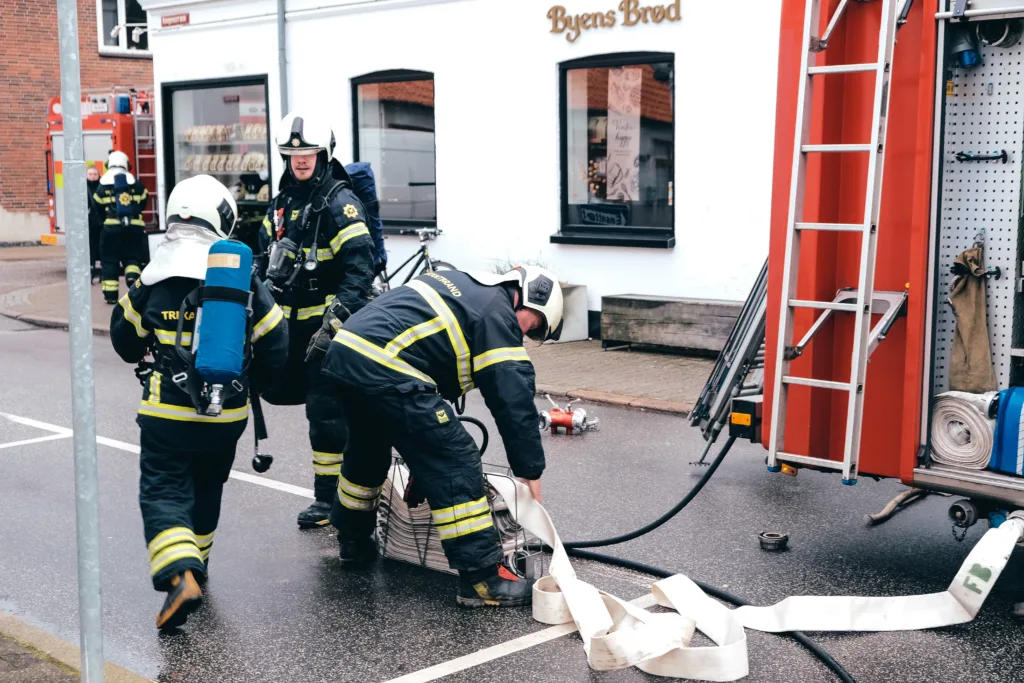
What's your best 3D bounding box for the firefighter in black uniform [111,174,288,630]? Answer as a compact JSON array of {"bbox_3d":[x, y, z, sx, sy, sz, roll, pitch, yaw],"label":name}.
[{"bbox_3d":[-1.181,0.179,5.481,0.620,1.660,0.700,-4,8,-28],"label":"firefighter in black uniform"}]

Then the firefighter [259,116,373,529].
[{"bbox_3d":[-0.894,-0.083,6.738,0.560,1.860,0.530,5,9,36],"label":"firefighter"}]

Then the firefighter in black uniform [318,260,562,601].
[{"bbox_3d":[-0.284,0.328,5.762,0.950,1.270,0.720,-4,8,-24],"label":"firefighter in black uniform"}]

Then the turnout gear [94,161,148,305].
[{"bbox_3d":[-4.819,-1.388,17.858,0.660,1.840,0.650,-2,7,-14],"label":"turnout gear"}]

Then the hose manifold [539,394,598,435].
[{"bbox_3d":[0.354,0.434,9.100,0.350,0.240,0.280,-5,8,-32],"label":"hose manifold"}]

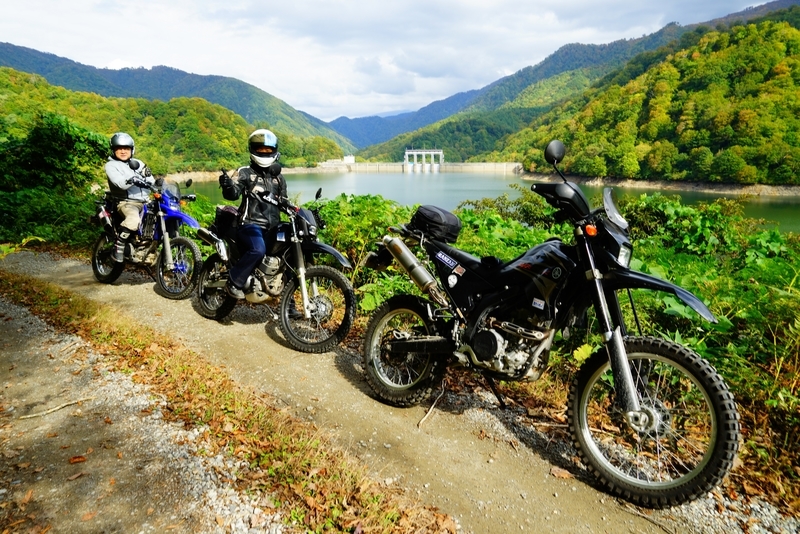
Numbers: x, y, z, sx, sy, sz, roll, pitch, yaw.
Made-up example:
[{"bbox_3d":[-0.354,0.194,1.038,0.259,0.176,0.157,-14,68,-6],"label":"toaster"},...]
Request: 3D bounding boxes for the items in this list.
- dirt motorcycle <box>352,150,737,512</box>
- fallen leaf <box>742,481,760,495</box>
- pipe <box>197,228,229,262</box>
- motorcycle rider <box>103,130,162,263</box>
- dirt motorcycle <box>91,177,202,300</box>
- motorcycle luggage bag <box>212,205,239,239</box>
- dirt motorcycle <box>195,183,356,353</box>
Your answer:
[{"bbox_3d":[0.562,0.183,2.812,2.180,1.460,0.840,10,2,42],"label":"dirt motorcycle"},{"bbox_3d":[1.546,0.970,2.346,0.055,0.020,0.090,-2,12,-11],"label":"fallen leaf"},{"bbox_3d":[-1.707,-0.190,4.817,0.540,0.160,0.120,38,32,31],"label":"pipe"},{"bbox_3d":[-3.186,-0.800,6.307,0.700,1.540,0.620,10,15,42],"label":"motorcycle rider"},{"bbox_3d":[-3.064,-0.422,6.318,2.180,1.400,0.820,8,6,32],"label":"dirt motorcycle"},{"bbox_3d":[-1.548,-0.404,4.943,0.290,0.300,0.280,9,6,38],"label":"motorcycle luggage bag"},{"bbox_3d":[-1.171,-0.094,4.643,2.150,1.380,0.820,9,6,38],"label":"dirt motorcycle"}]

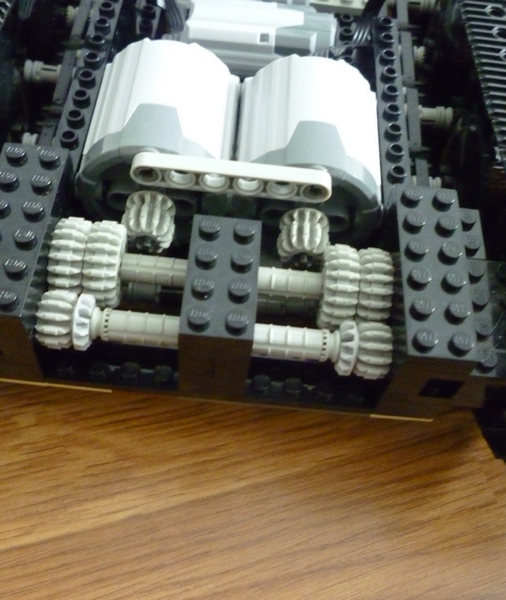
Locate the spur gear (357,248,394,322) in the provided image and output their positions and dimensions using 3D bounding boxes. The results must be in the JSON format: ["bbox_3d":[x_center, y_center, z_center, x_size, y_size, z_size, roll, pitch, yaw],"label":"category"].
[{"bbox_3d":[0.029,-0.002,0.165,0.008,0.021,0.021,6,58,-2],"label":"spur gear"}]

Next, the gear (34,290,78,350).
[{"bbox_3d":[-0.044,0.004,0.154,0.008,0.013,0.013,6,58,-2],"label":"gear"}]

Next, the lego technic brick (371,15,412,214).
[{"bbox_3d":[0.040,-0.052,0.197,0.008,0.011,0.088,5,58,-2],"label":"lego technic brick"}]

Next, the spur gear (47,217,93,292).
[{"bbox_3d":[-0.043,-0.009,0.162,0.008,0.021,0.021,6,58,-2],"label":"spur gear"}]

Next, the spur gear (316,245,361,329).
[{"bbox_3d":[0.021,-0.003,0.165,0.008,0.021,0.021,6,58,-2],"label":"spur gear"}]

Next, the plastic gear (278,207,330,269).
[{"bbox_3d":[0.013,-0.016,0.172,0.014,0.014,0.008,5,58,-2],"label":"plastic gear"}]

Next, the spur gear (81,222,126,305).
[{"bbox_3d":[-0.035,-0.009,0.163,0.008,0.021,0.021,6,58,-2],"label":"spur gear"}]

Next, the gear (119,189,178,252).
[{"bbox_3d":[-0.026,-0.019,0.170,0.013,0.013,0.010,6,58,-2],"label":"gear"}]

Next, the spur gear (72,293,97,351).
[{"bbox_3d":[-0.039,0.005,0.154,0.004,0.013,0.013,6,58,-2],"label":"spur gear"}]

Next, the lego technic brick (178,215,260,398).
[{"bbox_3d":[-0.008,0.002,0.159,0.016,0.030,0.032,5,58,-2],"label":"lego technic brick"}]

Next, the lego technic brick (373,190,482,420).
[{"bbox_3d":[0.041,0.000,0.165,0.016,0.030,0.048,5,58,-2],"label":"lego technic brick"}]

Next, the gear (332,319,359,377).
[{"bbox_3d":[0.022,0.011,0.156,0.004,0.013,0.013,5,58,-2],"label":"gear"}]

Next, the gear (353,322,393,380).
[{"bbox_3d":[0.027,0.012,0.156,0.008,0.014,0.014,5,58,-2],"label":"gear"}]

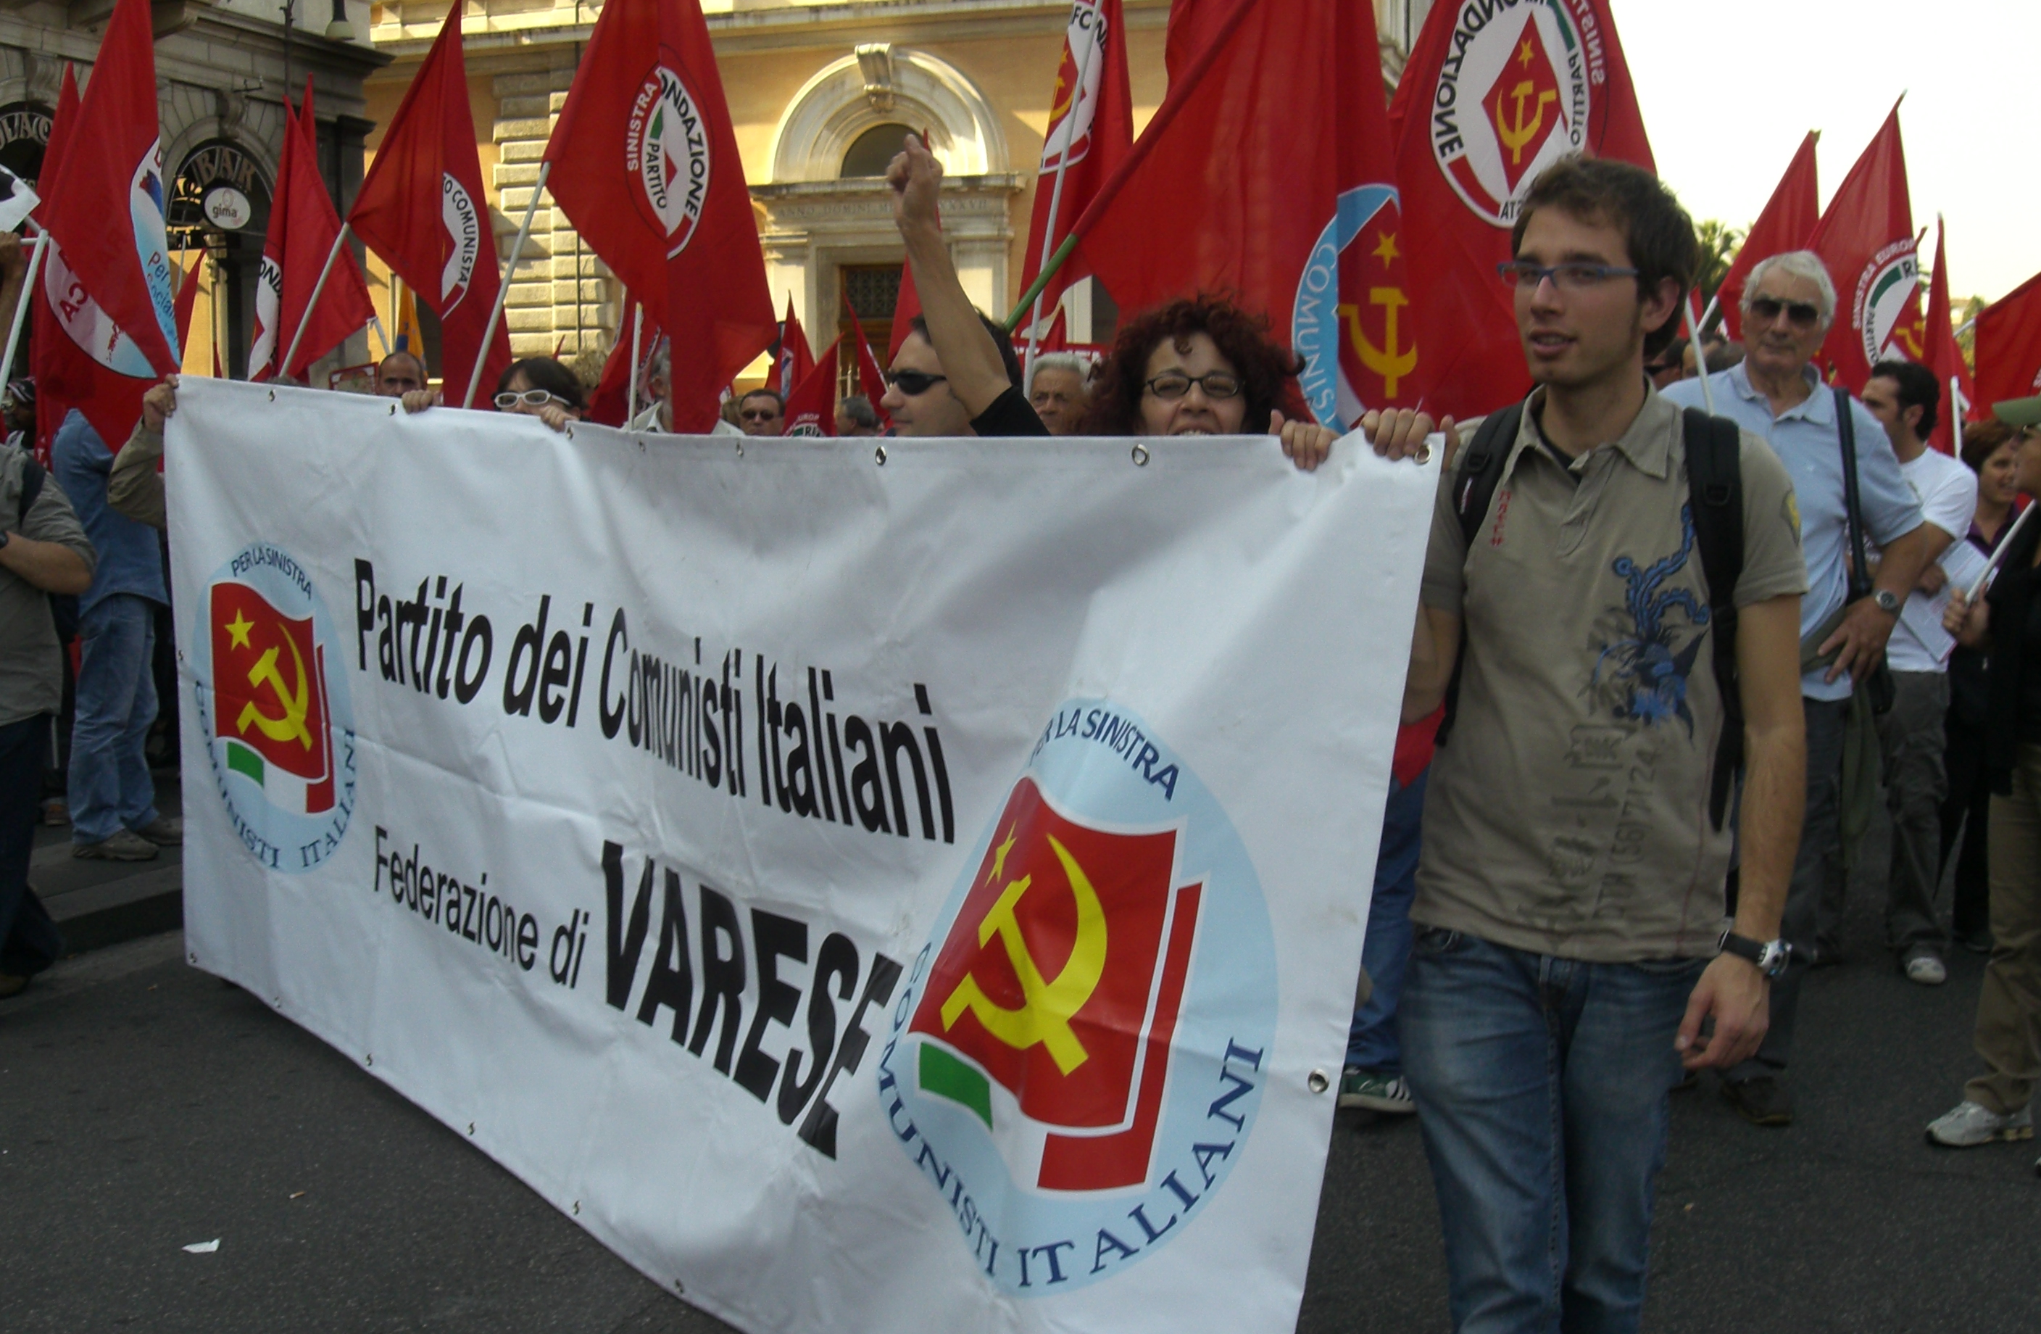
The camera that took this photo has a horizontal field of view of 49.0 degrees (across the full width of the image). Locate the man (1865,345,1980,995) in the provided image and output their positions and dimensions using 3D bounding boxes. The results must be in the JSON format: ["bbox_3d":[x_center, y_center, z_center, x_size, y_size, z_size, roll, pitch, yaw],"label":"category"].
[{"bbox_3d":[2.382,0.010,5.981,0.460,1.650,0.340,5,8,43],"label":"man"}]

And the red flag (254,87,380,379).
[{"bbox_3d":[-2.393,-1.436,7.600,0.430,1.080,0.280,1,6,11],"label":"red flag"}]

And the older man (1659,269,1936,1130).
[{"bbox_3d":[1.595,0.046,4.588,0.600,1.770,0.380,2,6,17],"label":"older man"}]

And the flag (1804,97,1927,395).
[{"bbox_3d":[2.630,-1.311,7.100,0.550,1.050,0.300,2,6,17],"label":"flag"}]

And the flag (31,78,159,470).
[{"bbox_3d":[-2.727,-1.191,6.600,0.420,1.170,0.280,2,6,17],"label":"flag"}]

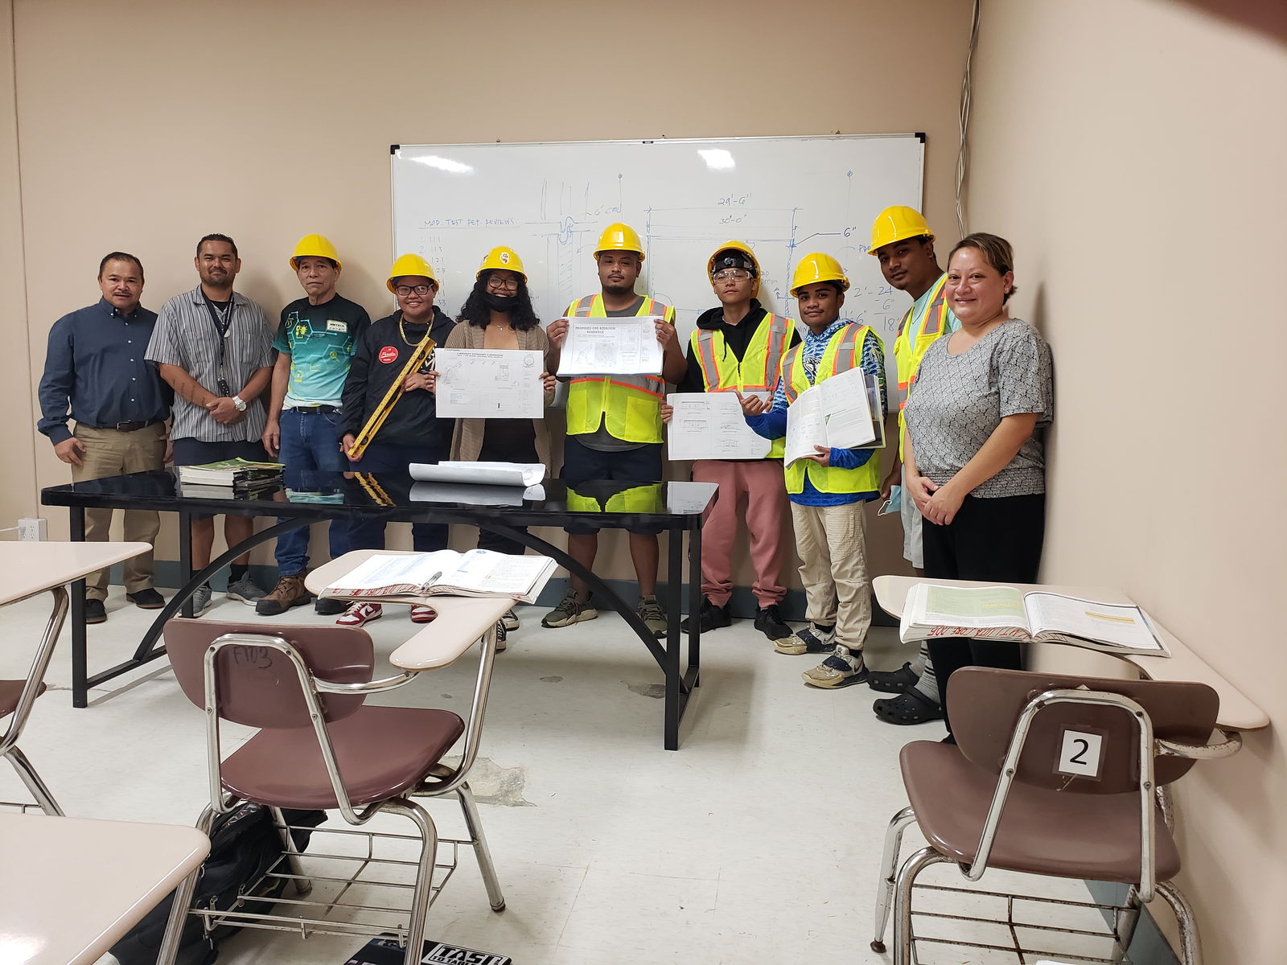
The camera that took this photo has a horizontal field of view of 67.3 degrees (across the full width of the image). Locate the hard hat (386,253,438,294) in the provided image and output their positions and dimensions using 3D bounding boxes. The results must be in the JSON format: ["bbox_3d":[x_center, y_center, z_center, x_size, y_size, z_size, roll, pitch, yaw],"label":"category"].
[{"bbox_3d":[-1.011,-0.919,4.236,0.225,0.160,0.285,0,-9,-8],"label":"hard hat"}]

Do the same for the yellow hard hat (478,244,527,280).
[{"bbox_3d":[-0.591,-0.918,4.041,0.225,0.155,0.280,0,-5,-10],"label":"yellow hard hat"}]

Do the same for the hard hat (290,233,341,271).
[{"bbox_3d":[-1.486,-1.046,4.382,0.225,0.160,0.285,0,-7,-7],"label":"hard hat"}]

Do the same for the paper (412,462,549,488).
[{"bbox_3d":[-0.605,-0.032,3.522,0.440,0.072,0.170,2,7,14],"label":"paper"}]

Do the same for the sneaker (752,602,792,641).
[{"bbox_3d":[0.584,0.617,4.348,0.105,0.115,0.285,-2,7,-24],"label":"sneaker"}]

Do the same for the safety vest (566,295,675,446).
[{"bbox_3d":[-0.107,-0.492,4.202,0.490,0.660,0.290,2,7,9],"label":"safety vest"}]

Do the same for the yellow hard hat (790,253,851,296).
[{"bbox_3d":[0.680,-0.808,3.735,0.225,0.160,0.285,-2,4,37],"label":"yellow hard hat"}]

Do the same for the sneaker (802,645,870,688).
[{"bbox_3d":[0.732,0.695,3.662,0.285,0.120,0.110,-2,7,-24],"label":"sneaker"}]

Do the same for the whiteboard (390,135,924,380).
[{"bbox_3d":[0.001,-0.947,4.416,2.440,1.215,0.025,2,6,9],"label":"whiteboard"}]

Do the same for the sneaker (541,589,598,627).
[{"bbox_3d":[-0.333,0.576,4.433,0.290,0.125,0.108,-4,8,-39],"label":"sneaker"}]

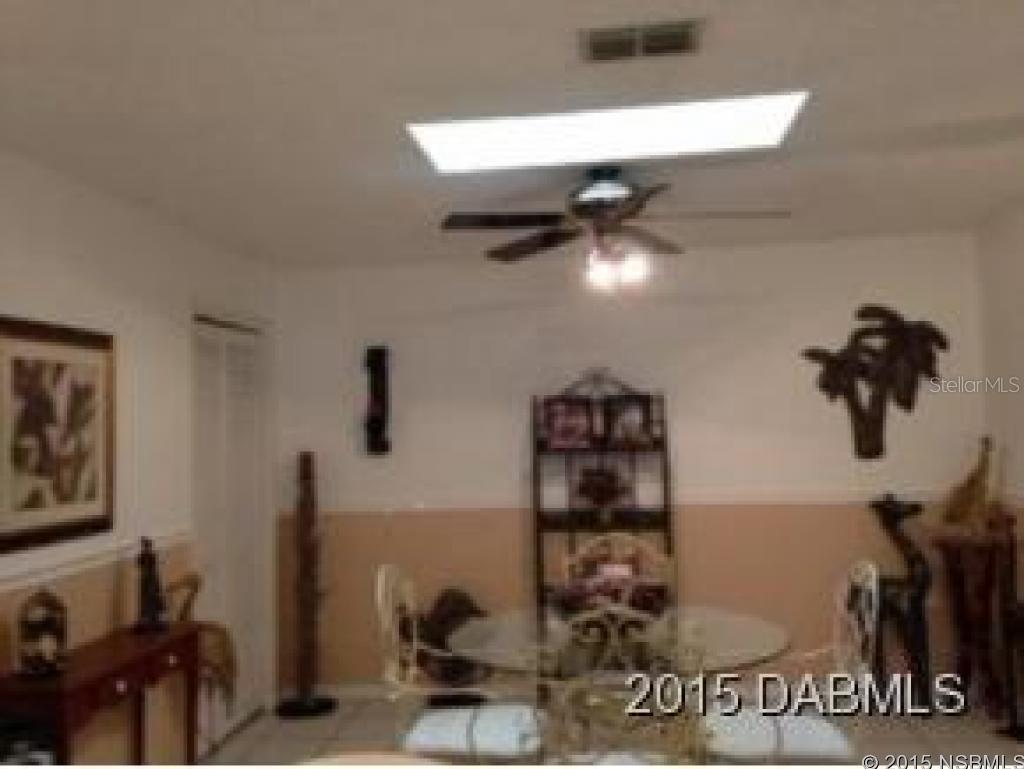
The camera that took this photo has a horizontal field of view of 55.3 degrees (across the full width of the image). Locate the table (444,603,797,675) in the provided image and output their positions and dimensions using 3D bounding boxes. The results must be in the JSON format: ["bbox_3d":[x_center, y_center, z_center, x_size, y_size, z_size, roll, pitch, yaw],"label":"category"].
[{"bbox_3d":[0.381,1.251,3.414,1.170,0.740,1.170,-2,-2,6],"label":"table"}]

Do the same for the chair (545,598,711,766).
[{"bbox_3d":[0.340,1.101,2.901,0.460,1.000,0.570,-2,-2,6],"label":"chair"}]

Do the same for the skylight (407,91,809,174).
[{"bbox_3d":[0.301,-0.848,3.269,1.220,0.060,0.580,-2,-2,6],"label":"skylight"}]

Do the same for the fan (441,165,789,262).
[{"bbox_3d":[0.367,-0.609,3.666,1.300,0.420,1.280,-2,-2,6],"label":"fan"}]

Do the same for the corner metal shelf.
[{"bbox_3d":[0.483,0.804,5.163,0.700,1.760,0.360,-2,-2,6],"label":"corner metal shelf"}]

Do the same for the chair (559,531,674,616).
[{"bbox_3d":[0.441,1.141,4.028,0.480,1.000,0.530,-2,-2,6],"label":"chair"}]

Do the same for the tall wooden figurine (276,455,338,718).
[{"bbox_3d":[-1.118,1.043,5.228,0.300,1.380,0.270,-1,-2,-8],"label":"tall wooden figurine"}]

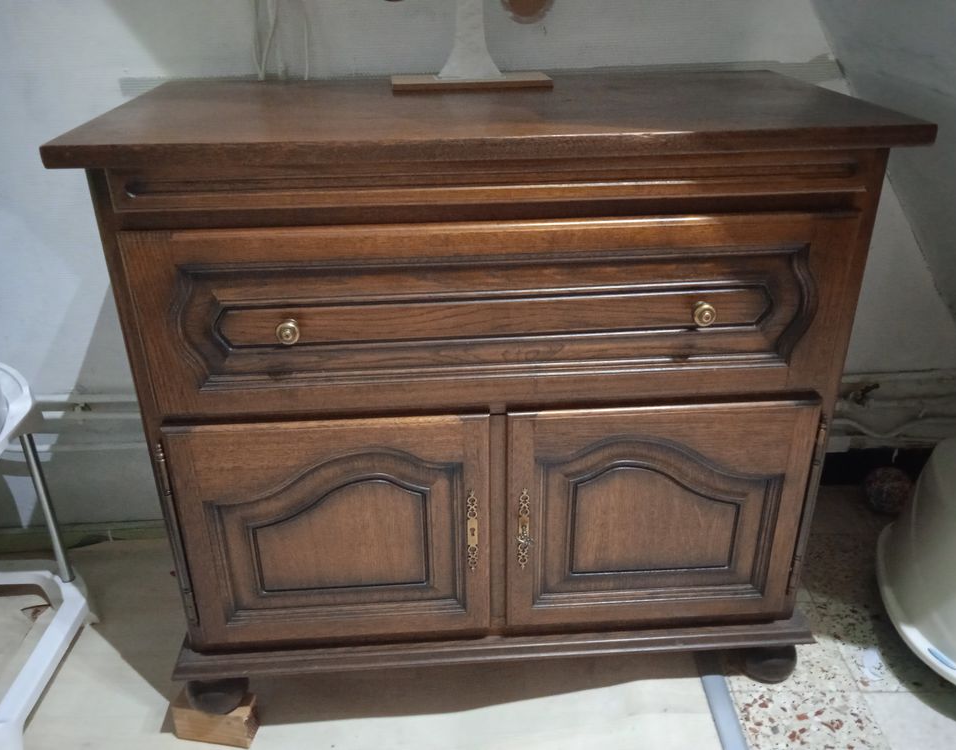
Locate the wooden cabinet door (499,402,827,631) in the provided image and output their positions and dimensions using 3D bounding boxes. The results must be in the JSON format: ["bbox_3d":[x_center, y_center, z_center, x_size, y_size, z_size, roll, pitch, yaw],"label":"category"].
[{"bbox_3d":[0.259,0.211,1.197,0.432,0.380,0.028,-2,27,-3],"label":"wooden cabinet door"}]

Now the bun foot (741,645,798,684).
[{"bbox_3d":[0.473,0.456,1.325,0.096,0.077,0.096,-2,27,-3],"label":"bun foot"}]

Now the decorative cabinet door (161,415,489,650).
[{"bbox_3d":[-0.200,0.229,1.174,0.435,0.380,0.026,-2,27,-3],"label":"decorative cabinet door"}]

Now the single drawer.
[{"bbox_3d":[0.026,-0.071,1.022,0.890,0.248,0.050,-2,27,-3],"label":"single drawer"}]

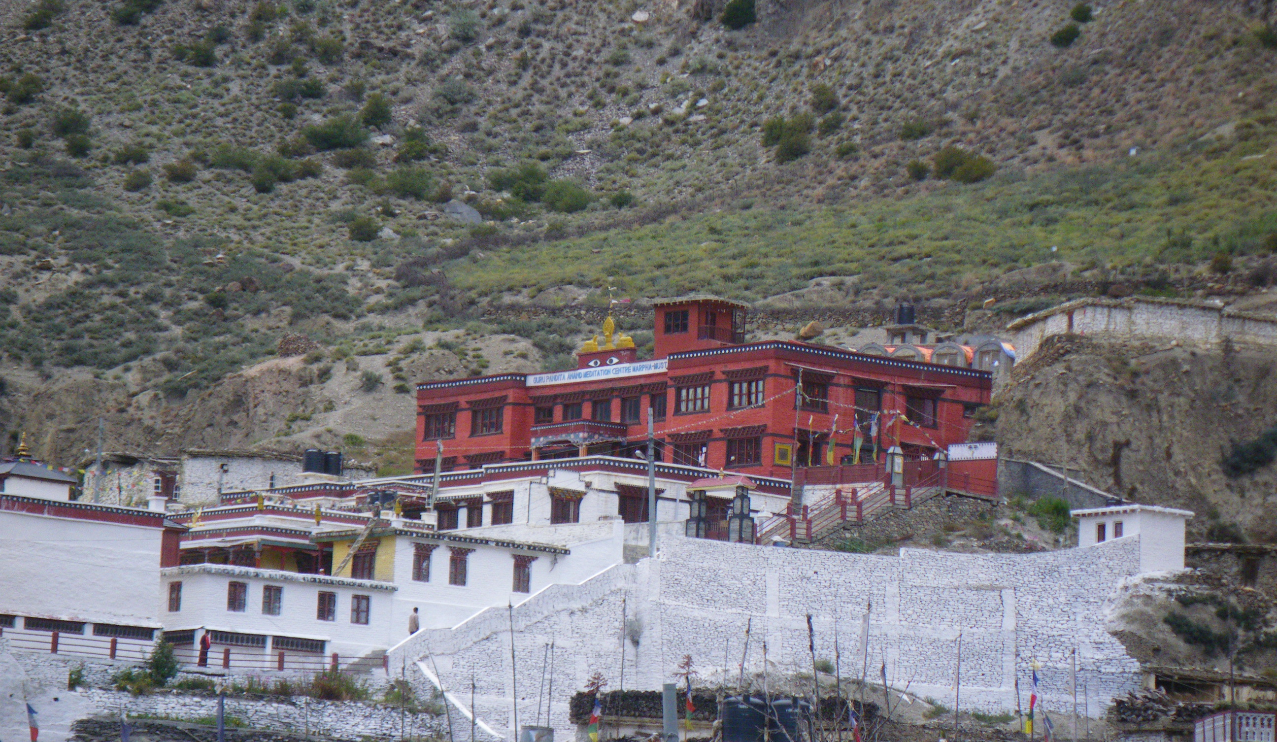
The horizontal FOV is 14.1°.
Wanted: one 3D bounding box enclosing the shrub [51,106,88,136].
[{"bbox_3d":[-39.308,-17.206,357.000,2.609,1.903,2.286,3,-8,-6],"label":"shrub"}]

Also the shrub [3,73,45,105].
[{"bbox_3d":[-43.264,-19.844,363.000,2.789,2.000,2.444,3,-8,-7],"label":"shrub"}]

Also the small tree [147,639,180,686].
[{"bbox_3d":[-21.516,13.199,234.000,1.447,2.082,1.342,2,-8,-5],"label":"small tree"}]

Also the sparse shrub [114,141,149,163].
[{"bbox_3d":[-33.855,-14.562,345.000,2.333,1.290,2.099,2,-7,0],"label":"sparse shrub"}]

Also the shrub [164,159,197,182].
[{"bbox_3d":[-30.323,-13.279,342.000,2.137,1.398,1.853,1,-7,0],"label":"shrub"}]

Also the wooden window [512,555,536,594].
[{"bbox_3d":[-5.684,10.127,257.000,0.250,1.839,1.330,-6,-10,44],"label":"wooden window"}]

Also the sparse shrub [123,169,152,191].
[{"bbox_3d":[-32.970,-12.577,340.000,1.867,1.329,1.619,1,-7,0],"label":"sparse shrub"}]

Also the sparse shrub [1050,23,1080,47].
[{"bbox_3d":[33.693,-26.521,408.000,2.293,1.740,2.010,1,-8,5],"label":"sparse shrub"}]

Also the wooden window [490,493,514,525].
[{"bbox_3d":[-7.014,7.117,266.000,0.220,1.562,1.500,8,-10,-43],"label":"wooden window"}]

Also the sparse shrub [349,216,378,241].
[{"bbox_3d":[-17.296,-8.978,325.000,1.883,1.427,1.695,2,-7,0],"label":"sparse shrub"}]

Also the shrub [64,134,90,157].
[{"bbox_3d":[-38.248,-15.401,352.000,1.715,1.501,1.503,3,-8,-6],"label":"shrub"}]

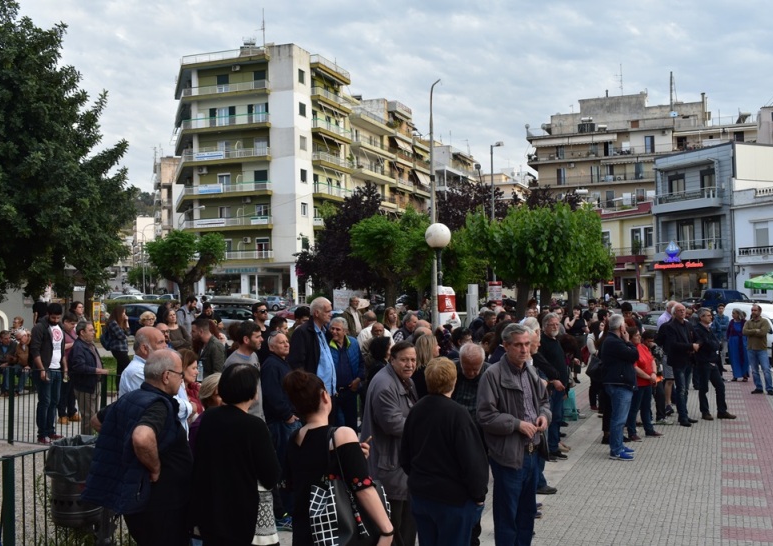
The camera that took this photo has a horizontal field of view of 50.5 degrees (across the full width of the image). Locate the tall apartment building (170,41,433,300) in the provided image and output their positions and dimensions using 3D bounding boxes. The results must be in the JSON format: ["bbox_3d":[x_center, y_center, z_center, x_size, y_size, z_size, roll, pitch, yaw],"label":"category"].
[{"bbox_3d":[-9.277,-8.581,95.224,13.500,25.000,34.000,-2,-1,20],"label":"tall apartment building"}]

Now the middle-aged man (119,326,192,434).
[{"bbox_3d":[-1.488,1.206,5.275,0.420,1.720,0.540,1,-2,-34],"label":"middle-aged man"}]

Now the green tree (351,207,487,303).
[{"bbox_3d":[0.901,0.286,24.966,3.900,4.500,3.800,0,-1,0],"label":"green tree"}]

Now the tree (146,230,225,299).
[{"bbox_3d":[-8.057,0.557,32.952,3.050,4.450,3.050,-1,-1,0],"label":"tree"}]

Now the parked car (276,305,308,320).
[{"bbox_3d":[-4.157,2.399,46.000,4.200,1.430,1.750,0,-1,-22],"label":"parked car"}]

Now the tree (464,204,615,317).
[{"bbox_3d":[4.032,0.349,21.453,3.700,4.350,3.700,-2,-1,20],"label":"tree"}]

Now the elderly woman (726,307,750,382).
[{"bbox_3d":[7.813,1.605,18.177,0.520,1.610,0.400,-2,-2,37],"label":"elderly woman"}]

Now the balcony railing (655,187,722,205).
[{"bbox_3d":[19.893,-5.086,54.300,0.850,0.750,5.200,0,-1,-27],"label":"balcony railing"}]

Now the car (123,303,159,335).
[{"bbox_3d":[-10.945,2.161,37.500,4.200,1.450,1.760,-1,-1,25],"label":"car"}]

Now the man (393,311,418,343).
[{"bbox_3d":[0.262,1.355,10.487,0.340,1.710,0.520,-1,-1,27],"label":"man"}]

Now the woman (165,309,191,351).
[{"bbox_3d":[-3.660,1.453,14.376,0.480,1.640,0.360,1,-2,-39],"label":"woman"}]

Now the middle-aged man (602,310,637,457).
[{"bbox_3d":[2.779,1.359,9.731,0.380,1.730,0.510,-1,-1,-14],"label":"middle-aged man"}]

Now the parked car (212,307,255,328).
[{"bbox_3d":[-6.535,2.224,34.978,4.300,1.500,1.760,-1,-2,21],"label":"parked car"}]

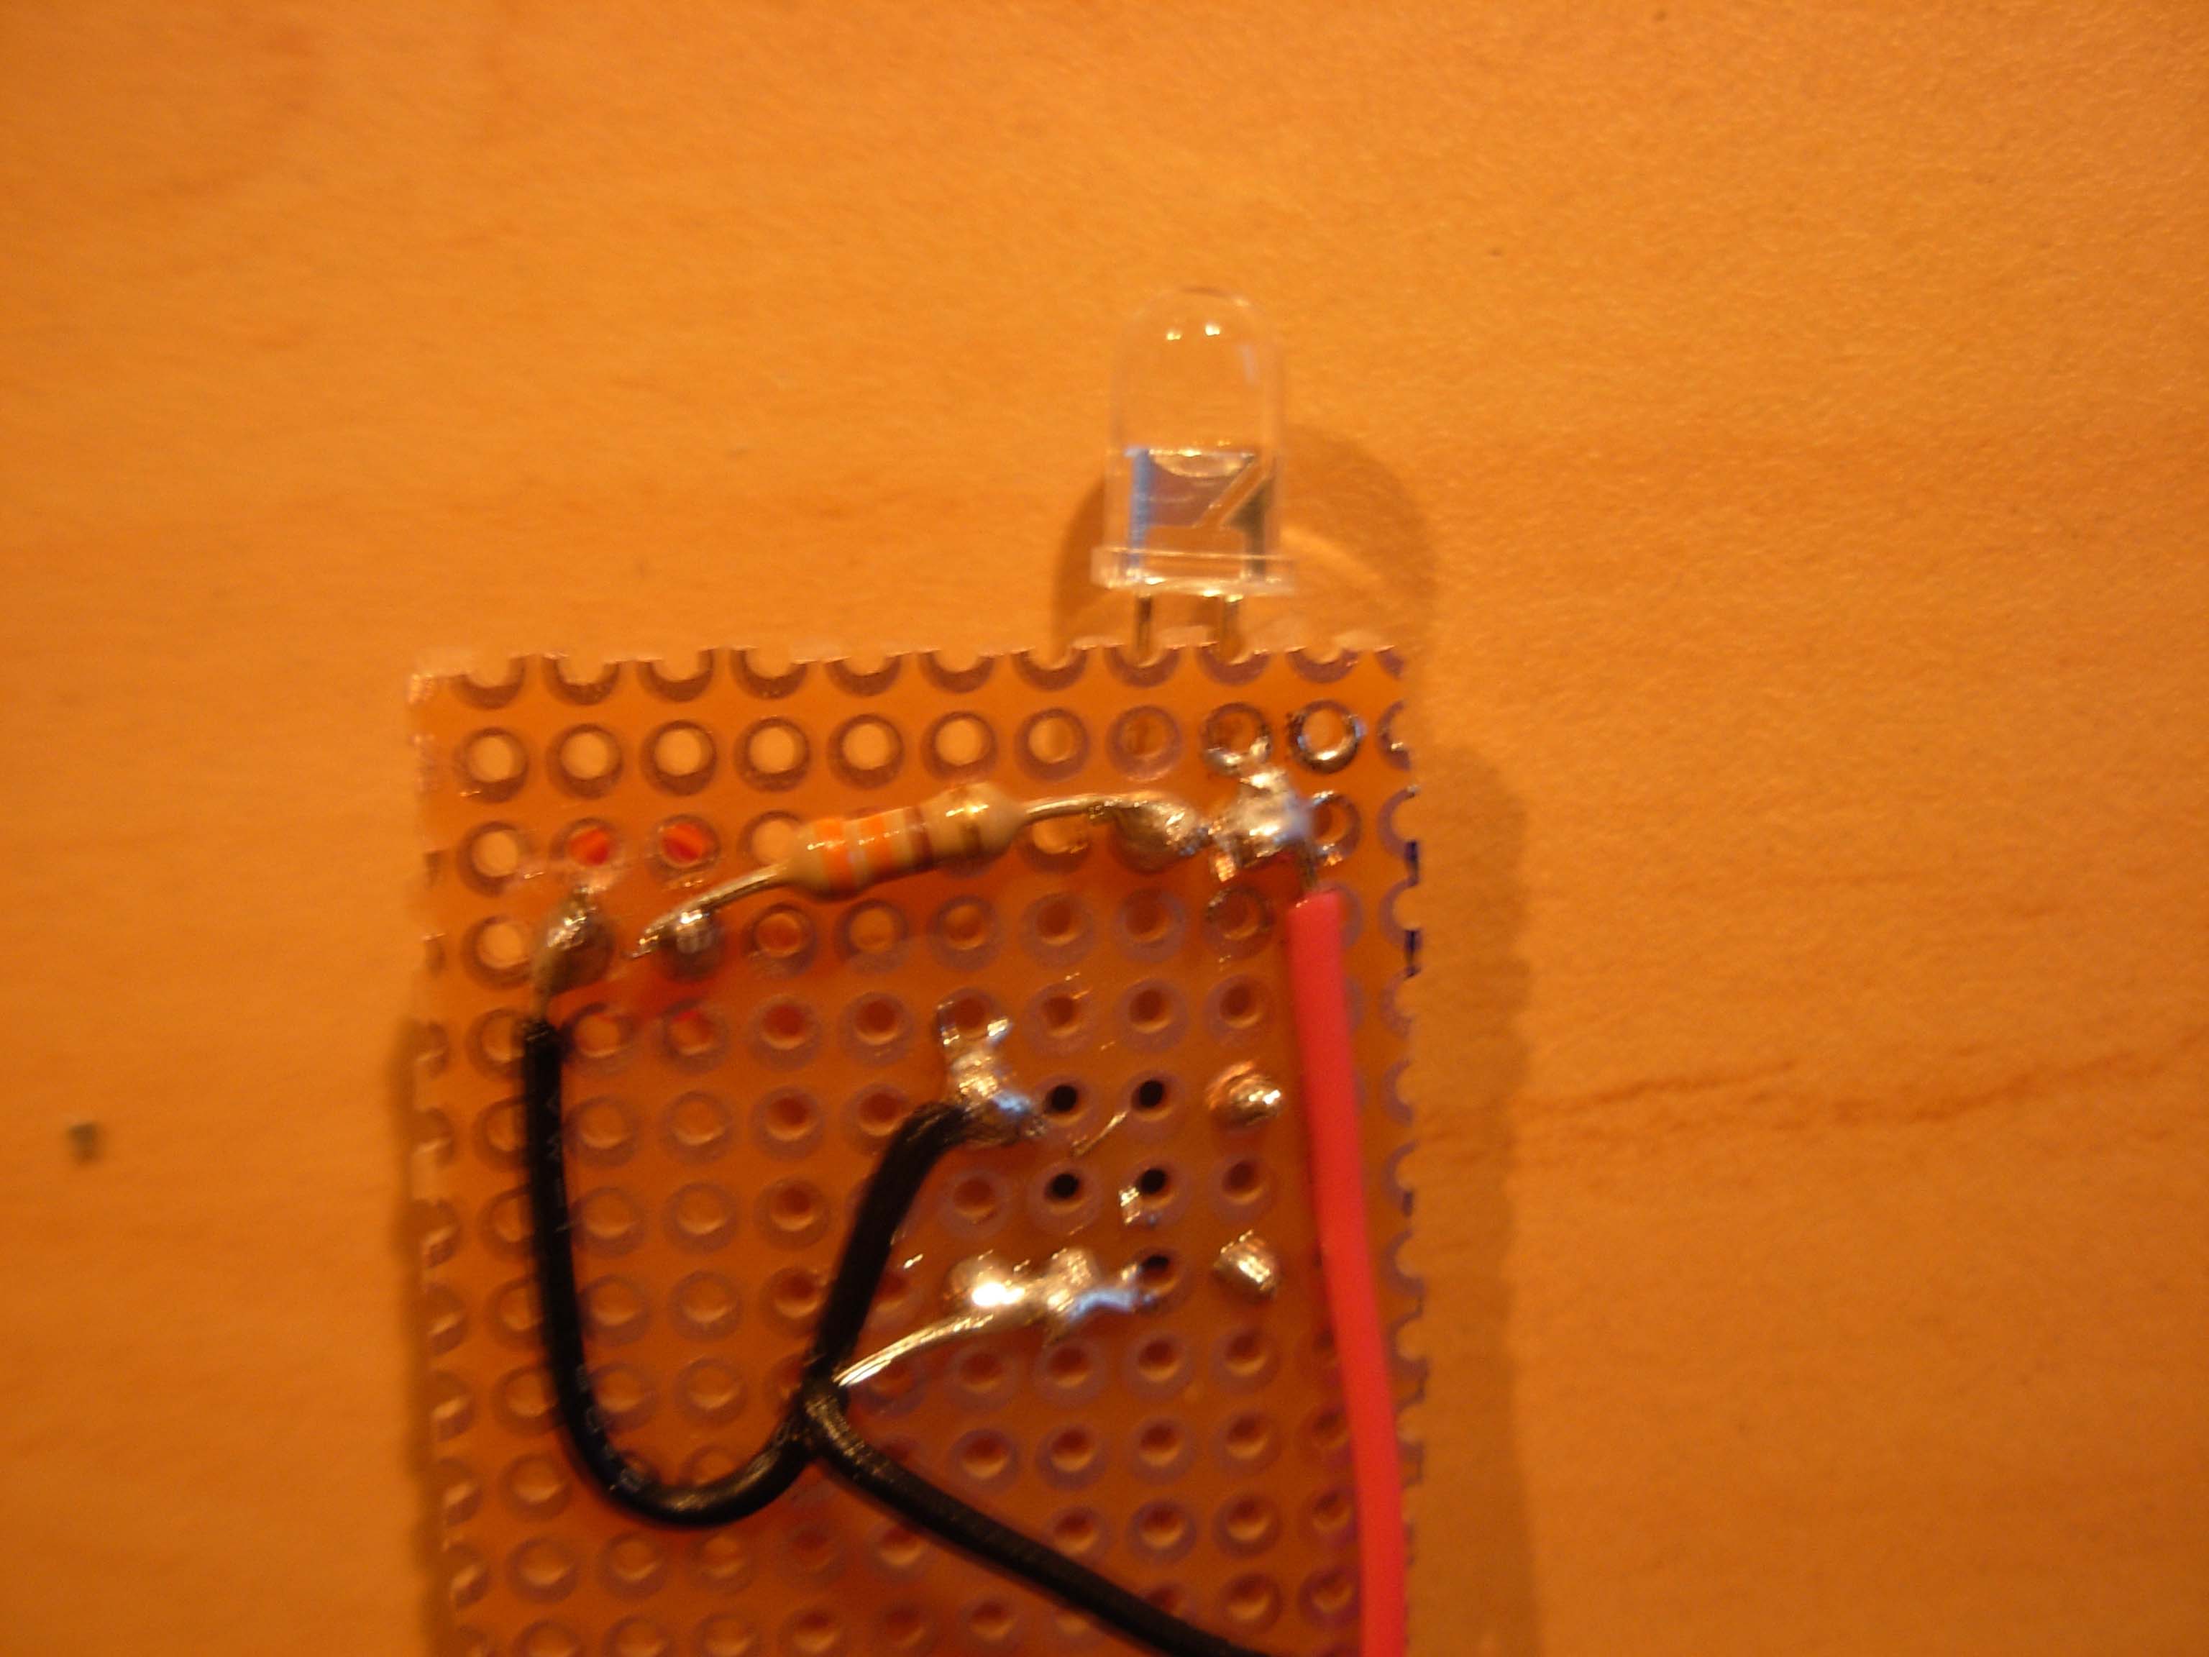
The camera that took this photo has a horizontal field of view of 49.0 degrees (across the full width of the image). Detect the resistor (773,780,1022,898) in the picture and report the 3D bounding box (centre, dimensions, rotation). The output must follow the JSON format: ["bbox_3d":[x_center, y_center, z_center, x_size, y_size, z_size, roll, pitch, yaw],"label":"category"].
[{"bbox_3d":[-0.005,0.000,0.065,0.007,0.002,0.002,-14,98,-5],"label":"resistor"}]

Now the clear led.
[{"bbox_3d":[0.003,-0.011,0.070,0.006,0.006,0.009,2,92,0],"label":"clear led"}]

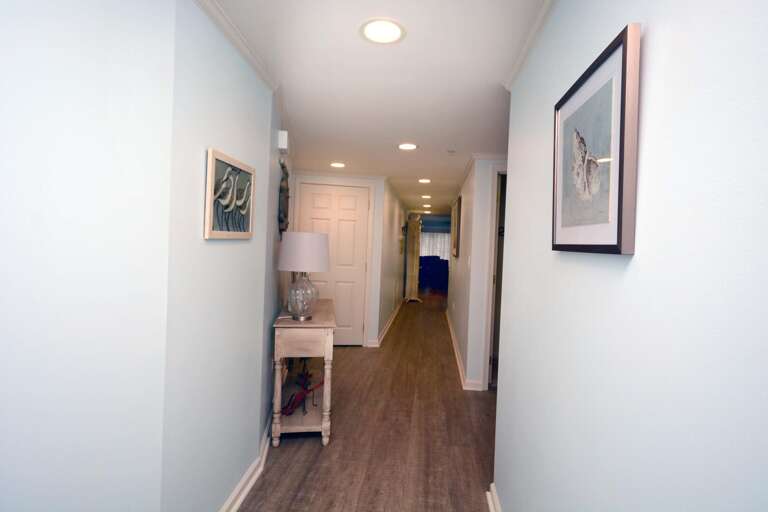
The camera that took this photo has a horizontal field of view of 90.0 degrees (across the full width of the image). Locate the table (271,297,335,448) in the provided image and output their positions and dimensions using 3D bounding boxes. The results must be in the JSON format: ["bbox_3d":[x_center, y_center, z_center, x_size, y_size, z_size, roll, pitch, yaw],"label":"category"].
[{"bbox_3d":[-0.615,0.830,3.052,0.396,0.808,1.117,2,2,-9],"label":"table"}]

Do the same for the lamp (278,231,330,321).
[{"bbox_3d":[-0.556,0.140,2.686,0.360,0.603,0.360,2,2,-9],"label":"lamp"}]

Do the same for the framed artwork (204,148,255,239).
[{"bbox_3d":[-0.690,-0.259,1.759,0.022,0.358,0.455,3,2,3],"label":"framed artwork"}]

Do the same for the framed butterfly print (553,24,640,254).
[{"bbox_3d":[0.508,-0.232,0.963,0.025,0.445,0.436,1,2,7],"label":"framed butterfly print"}]

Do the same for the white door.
[{"bbox_3d":[-0.657,0.136,4.856,0.821,2.030,0.040,2,2,-10],"label":"white door"}]

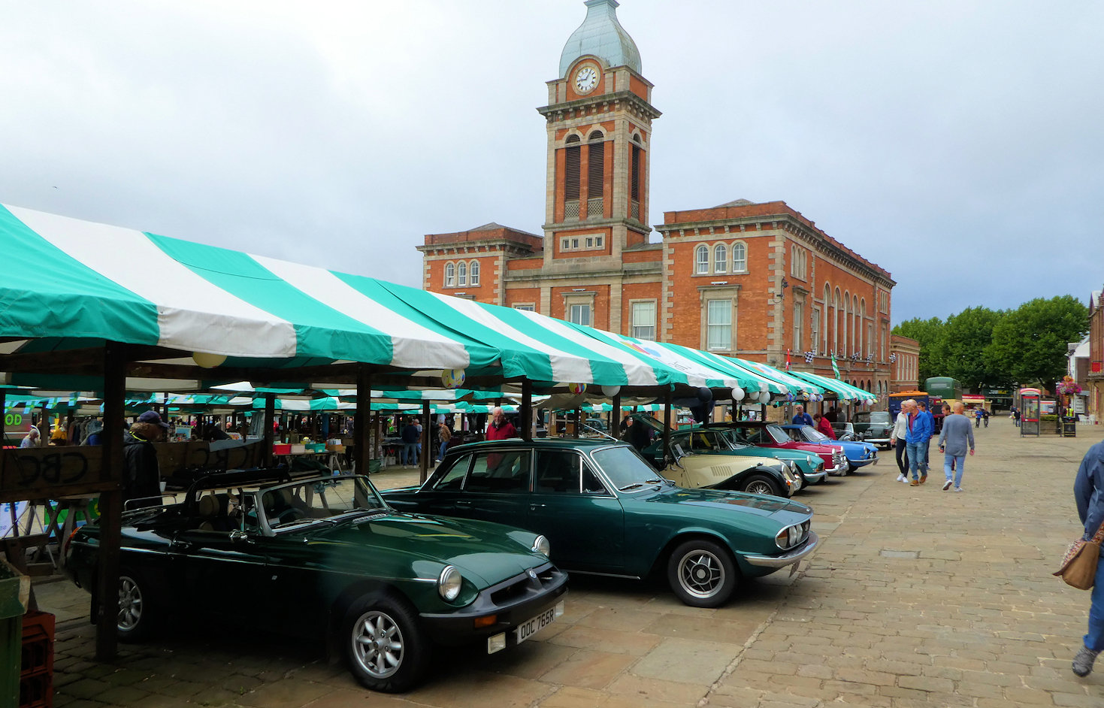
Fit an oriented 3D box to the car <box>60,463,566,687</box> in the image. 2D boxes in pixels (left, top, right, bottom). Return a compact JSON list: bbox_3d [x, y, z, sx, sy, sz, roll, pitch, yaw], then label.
[{"bbox_3d":[-1.795,1.515,5.740,3.980,1.240,1.530,-2,-4,25],"label":"car"}]

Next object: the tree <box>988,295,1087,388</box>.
[{"bbox_3d":[55.874,0.099,88.000,11.000,13.600,11.000,0,-3,33],"label":"tree"}]

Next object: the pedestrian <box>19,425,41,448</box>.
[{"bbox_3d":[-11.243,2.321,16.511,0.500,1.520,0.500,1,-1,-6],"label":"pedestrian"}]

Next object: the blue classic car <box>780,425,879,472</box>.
[{"bbox_3d":[7.040,2.590,21.250,3.800,1.240,1.520,-2,-4,30],"label":"blue classic car"}]

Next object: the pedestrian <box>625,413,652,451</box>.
[{"bbox_3d":[1.936,2.096,17.100,0.550,1.500,0.480,3,-3,-37],"label":"pedestrian"}]

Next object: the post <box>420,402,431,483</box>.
[{"bbox_3d":[-2.733,1.962,16.500,0.110,2.250,0.110,0,-3,26],"label":"post"}]

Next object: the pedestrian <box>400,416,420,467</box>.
[{"bbox_3d":[-4.856,3.027,26.200,0.540,1.720,0.360,1,-3,-6],"label":"pedestrian"}]

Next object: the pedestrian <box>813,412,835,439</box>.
[{"bbox_3d":[7.572,2.365,21.300,0.620,1.500,0.500,2,-3,-21],"label":"pedestrian"}]

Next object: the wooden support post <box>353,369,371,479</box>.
[{"bbox_3d":[-1.783,1.113,7.136,0.100,2.180,0.100,1,-1,33],"label":"wooden support post"}]

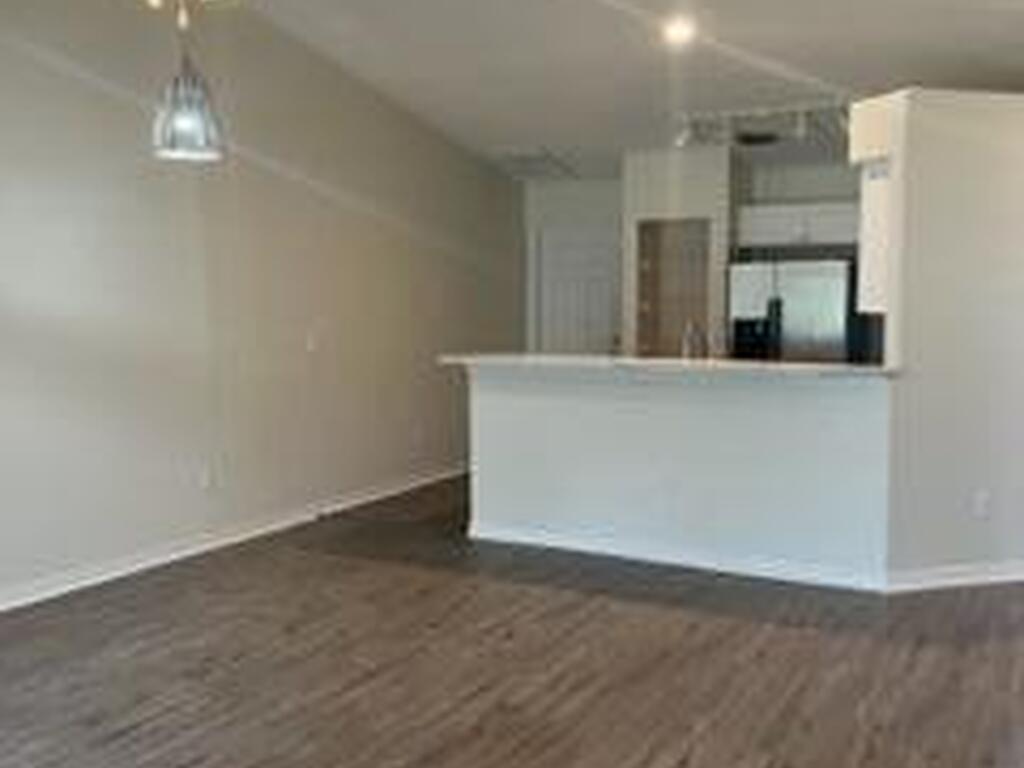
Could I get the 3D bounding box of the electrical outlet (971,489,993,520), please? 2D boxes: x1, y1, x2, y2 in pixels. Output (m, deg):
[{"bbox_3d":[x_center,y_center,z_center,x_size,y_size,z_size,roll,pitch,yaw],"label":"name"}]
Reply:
[{"bbox_3d":[2.318,0.595,3.791,0.080,0.120,0.012,-1,5,-12],"label":"electrical outlet"}]

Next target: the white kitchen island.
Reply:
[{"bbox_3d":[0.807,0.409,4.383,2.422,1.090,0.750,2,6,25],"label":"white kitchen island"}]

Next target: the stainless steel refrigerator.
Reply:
[{"bbox_3d":[2.074,-0.040,5.754,0.850,1.730,0.750,2,6,24],"label":"stainless steel refrigerator"}]

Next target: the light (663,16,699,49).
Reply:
[{"bbox_3d":[0.931,-1.937,4.250,0.180,0.050,0.180,2,6,24],"label":"light"}]

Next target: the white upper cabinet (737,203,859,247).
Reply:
[{"bbox_3d":[2.211,-1.180,5.869,0.900,0.300,0.320,2,6,24],"label":"white upper cabinet"}]

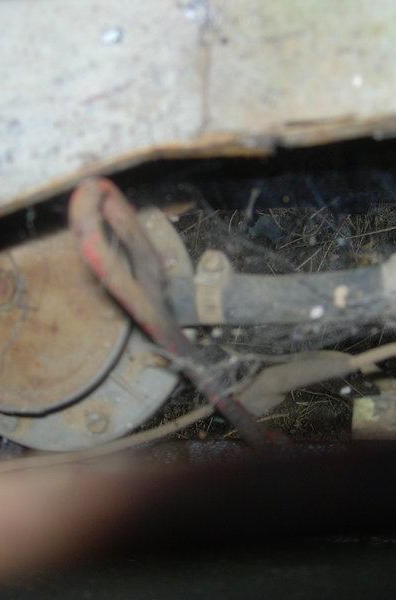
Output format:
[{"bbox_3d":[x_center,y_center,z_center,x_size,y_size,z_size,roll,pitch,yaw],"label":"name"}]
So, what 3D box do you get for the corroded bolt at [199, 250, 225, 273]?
[{"bbox_3d":[0.005,-0.015,0.340,0.009,0.007,0.009,-1,65,2],"label":"corroded bolt"}]

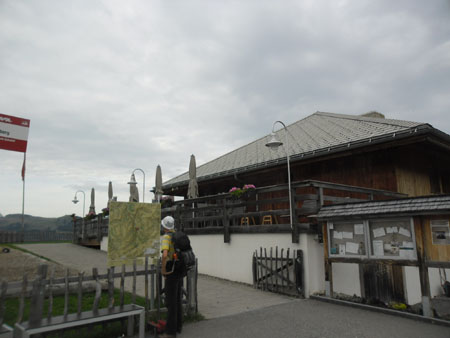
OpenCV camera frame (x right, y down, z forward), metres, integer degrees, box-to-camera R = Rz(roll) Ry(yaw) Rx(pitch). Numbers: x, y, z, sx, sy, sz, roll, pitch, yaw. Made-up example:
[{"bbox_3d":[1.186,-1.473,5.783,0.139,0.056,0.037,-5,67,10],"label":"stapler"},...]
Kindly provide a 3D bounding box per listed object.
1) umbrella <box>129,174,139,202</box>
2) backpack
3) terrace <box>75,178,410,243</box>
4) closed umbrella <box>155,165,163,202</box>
[{"bbox_3d":[-4.315,1.665,16.617,0.400,2.860,0.400,-1,-11,0],"label":"umbrella"},{"bbox_3d":[-0.623,1.268,5.270,0.300,0.630,0.330,-9,-14,35],"label":"backpack"},{"bbox_3d":[-1.623,2.522,15.491,4.774,1.394,16.940,8,-14,-38],"label":"terrace"},{"bbox_3d":[-2.773,1.283,14.755,0.400,2.860,0.400,-1,-11,0],"label":"closed umbrella"}]

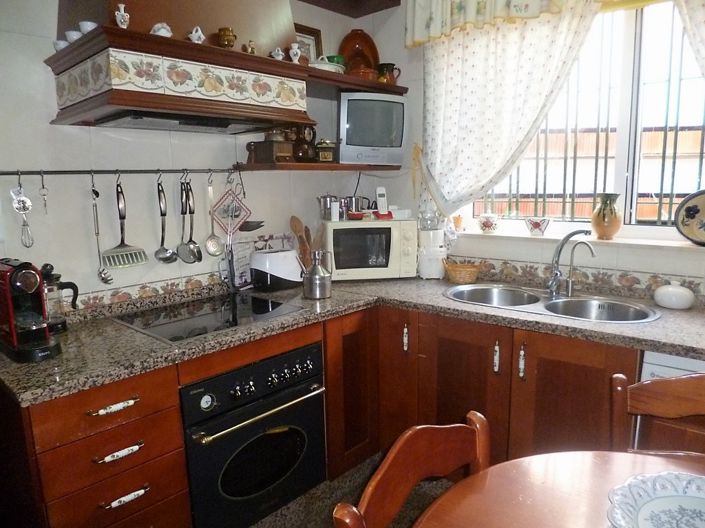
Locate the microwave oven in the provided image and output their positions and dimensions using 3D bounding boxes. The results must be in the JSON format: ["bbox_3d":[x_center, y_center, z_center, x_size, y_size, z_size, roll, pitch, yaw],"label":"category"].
[{"bbox_3d":[0.088,-0.089,2.676,0.445,0.305,0.325,-3,9,-7],"label":"microwave oven"}]

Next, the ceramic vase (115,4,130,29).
[{"bbox_3d":[-0.669,-0.716,1.420,0.043,0.073,0.032,-8,11,-36],"label":"ceramic vase"}]

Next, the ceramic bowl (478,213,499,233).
[{"bbox_3d":[0.694,-0.208,2.479,0.100,0.097,0.100,7,13,43],"label":"ceramic bowl"}]

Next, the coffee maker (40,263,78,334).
[{"bbox_3d":[-1.051,0.122,1.732,0.148,0.236,0.098,-4,10,-17],"label":"coffee maker"}]

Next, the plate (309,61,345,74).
[{"bbox_3d":[-0.112,-0.829,2.112,0.165,0.054,0.165,-1,9,0],"label":"plate"}]

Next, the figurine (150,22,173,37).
[{"bbox_3d":[-0.588,-0.717,1.507,0.037,0.046,0.071,7,12,43],"label":"figurine"}]

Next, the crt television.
[{"bbox_3d":[0.059,-0.669,2.519,0.338,0.325,0.350,-4,9,-14],"label":"crt television"}]

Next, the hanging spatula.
[{"bbox_3d":[-0.884,-0.144,1.893,0.162,0.322,0.045,-11,13,-44],"label":"hanging spatula"}]

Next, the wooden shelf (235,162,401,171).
[{"bbox_3d":[-0.142,-0.485,2.471,0.853,0.028,0.288,-11,13,-44],"label":"wooden shelf"}]

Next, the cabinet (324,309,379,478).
[{"bbox_3d":[0.000,0.551,2.105,0.324,0.687,0.020,-11,13,-44],"label":"cabinet"}]

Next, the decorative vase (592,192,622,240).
[{"bbox_3d":[1.085,-0.204,2.077,0.118,0.200,0.118,7,13,43],"label":"decorative vase"}]

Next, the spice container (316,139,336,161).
[{"bbox_3d":[-0.127,-0.549,2.418,0.090,0.118,0.090,-3,9,-11],"label":"spice container"}]

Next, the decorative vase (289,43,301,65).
[{"bbox_3d":[-0.219,-0.807,1.890,0.043,0.084,0.043,-1,9,0],"label":"decorative vase"}]

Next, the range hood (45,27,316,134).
[{"bbox_3d":[-0.617,-0.639,1.850,0.540,0.214,0.804,7,12,43],"label":"range hood"}]

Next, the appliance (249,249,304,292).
[{"bbox_3d":[-0.387,0.026,2.353,0.275,0.188,0.138,-11,13,-44],"label":"appliance"}]

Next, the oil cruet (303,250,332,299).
[{"bbox_3d":[-0.165,0.044,2.167,0.145,0.200,0.122,-2,9,0],"label":"oil cruet"}]

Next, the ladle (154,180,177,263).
[{"bbox_3d":[-0.757,-0.162,1.973,0.088,0.325,0.095,-11,13,-44],"label":"ladle"}]

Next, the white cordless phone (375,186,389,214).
[{"bbox_3d":[0.162,-0.347,2.680,0.055,0.150,0.040,-3,-2,-10],"label":"white cordless phone"}]

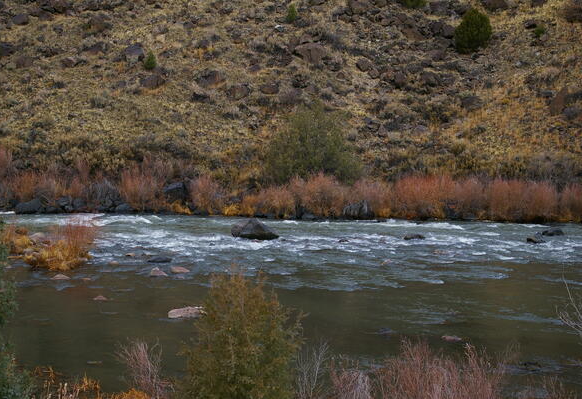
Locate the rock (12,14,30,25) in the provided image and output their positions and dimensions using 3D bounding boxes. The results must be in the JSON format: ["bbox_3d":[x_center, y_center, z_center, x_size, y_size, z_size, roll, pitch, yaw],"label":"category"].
[{"bbox_3d":[-21.578,-14.359,89.000,1.436,0.789,1.149,0,5,0],"label":"rock"}]

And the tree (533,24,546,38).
[{"bbox_3d":[18.151,-12.253,81.251,0.835,0.931,0.835,0,6,0],"label":"tree"}]

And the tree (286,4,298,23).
[{"bbox_3d":[0.075,-13.897,83.246,0.818,1.308,0.818,0,6,0],"label":"tree"}]

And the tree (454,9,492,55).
[{"bbox_3d":[13.106,-12.034,79.797,2.655,3.061,2.655,0,6,0],"label":"tree"}]

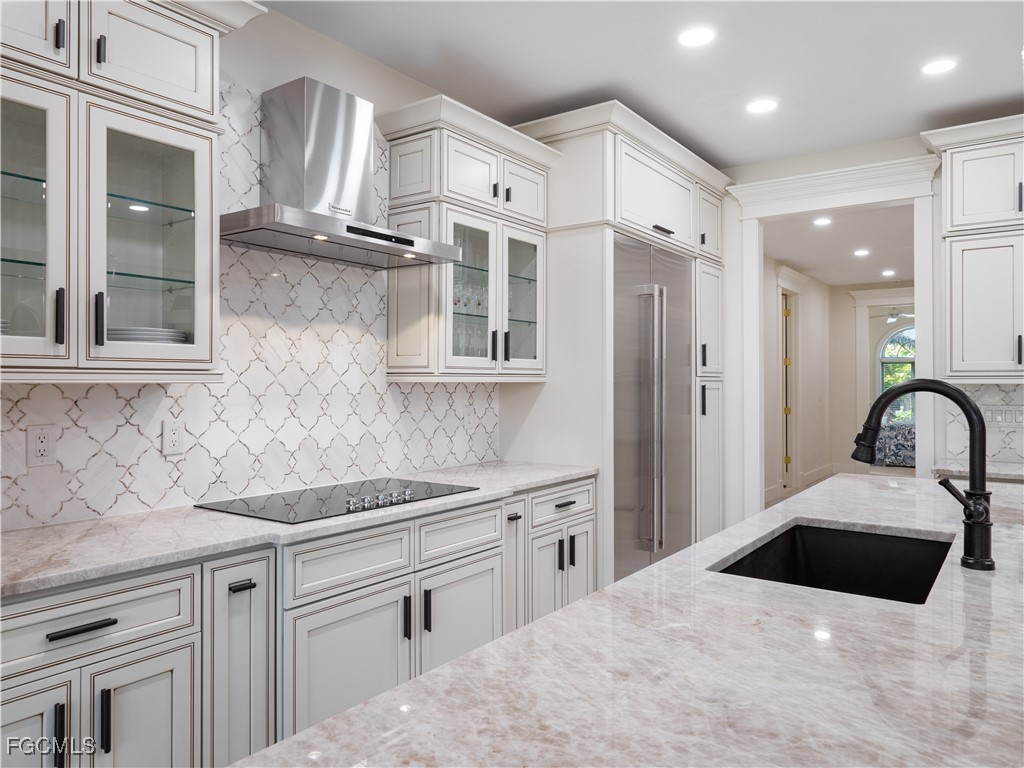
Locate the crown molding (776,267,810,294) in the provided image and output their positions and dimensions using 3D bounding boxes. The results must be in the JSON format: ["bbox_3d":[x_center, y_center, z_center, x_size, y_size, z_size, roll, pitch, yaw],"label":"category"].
[{"bbox_3d":[3.422,-1.228,8.601,0.090,0.225,1.150,0,0,36],"label":"crown molding"}]

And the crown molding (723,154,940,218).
[{"bbox_3d":[2.014,-1.228,4.516,1.270,0.220,0.090,0,0,36],"label":"crown molding"}]

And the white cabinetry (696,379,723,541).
[{"bbox_3d":[1.080,0.615,4.962,0.655,1.310,0.480,0,0,36],"label":"white cabinetry"}]

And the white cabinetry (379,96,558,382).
[{"bbox_3d":[-0.179,-0.607,3.478,0.410,1.198,0.952,0,0,36],"label":"white cabinetry"}]

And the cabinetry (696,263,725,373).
[{"bbox_3d":[1.080,-0.422,4.962,0.655,0.755,0.480,0,0,36],"label":"cabinetry"}]

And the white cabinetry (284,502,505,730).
[{"bbox_3d":[-0.606,0.891,2.643,0.665,0.857,1.045,0,0,36],"label":"white cabinetry"}]

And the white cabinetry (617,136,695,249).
[{"bbox_3d":[0.599,-1.067,4.304,0.655,0.435,1.060,0,0,36],"label":"white cabinetry"}]

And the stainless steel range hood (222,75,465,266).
[{"bbox_3d":[-0.670,-0.816,2.743,0.485,0.619,0.912,0,0,36],"label":"stainless steel range hood"}]

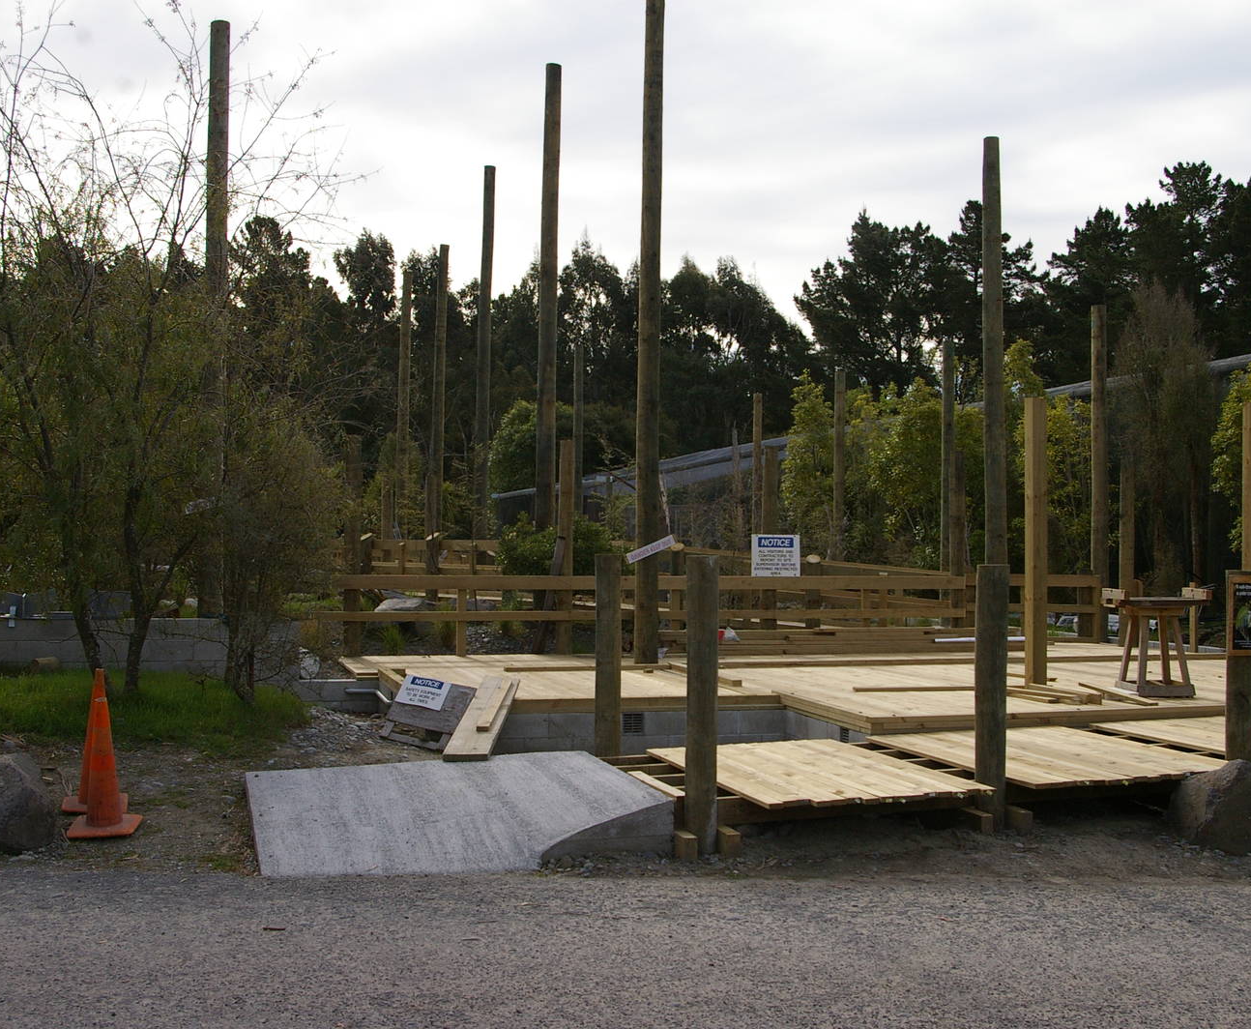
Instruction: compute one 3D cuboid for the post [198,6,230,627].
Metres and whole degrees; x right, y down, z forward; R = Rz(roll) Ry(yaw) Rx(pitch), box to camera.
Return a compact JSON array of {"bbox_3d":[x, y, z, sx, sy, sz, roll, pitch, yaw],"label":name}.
[{"bbox_3d":[-4.151,-1.972,14.700,0.230,6.000,0.230,0,-2,0],"label":"post"}]

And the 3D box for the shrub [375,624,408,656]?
[{"bbox_3d":[-2.580,1.373,16.100,0.340,0.360,0.340,1,-1,-18],"label":"shrub"}]

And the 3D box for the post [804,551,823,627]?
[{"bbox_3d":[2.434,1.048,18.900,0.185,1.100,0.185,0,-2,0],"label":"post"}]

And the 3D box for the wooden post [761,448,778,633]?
[{"bbox_3d":[1.920,0.418,19.400,0.160,2.650,0.160,1,-2,-15],"label":"wooden post"}]

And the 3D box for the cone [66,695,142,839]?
[{"bbox_3d":[-2.933,1.405,8.200,0.365,0.740,0.365,1,-2,-9],"label":"cone"}]

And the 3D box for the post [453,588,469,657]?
[{"bbox_3d":[-1.740,1.105,15.494,0.090,0.825,0.090,1,-1,-18],"label":"post"}]

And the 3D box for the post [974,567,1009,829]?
[{"bbox_3d":[2.169,1.073,8.638,0.174,1.560,0.174,1,-1,0],"label":"post"}]

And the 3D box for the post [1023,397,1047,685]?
[{"bbox_3d":[3.567,0.238,12.710,0.140,2.520,0.140,1,-1,-18],"label":"post"}]

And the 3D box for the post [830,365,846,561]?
[{"bbox_3d":[3.494,-0.704,23.973,0.190,3.440,0.190,1,-1,-18],"label":"post"}]

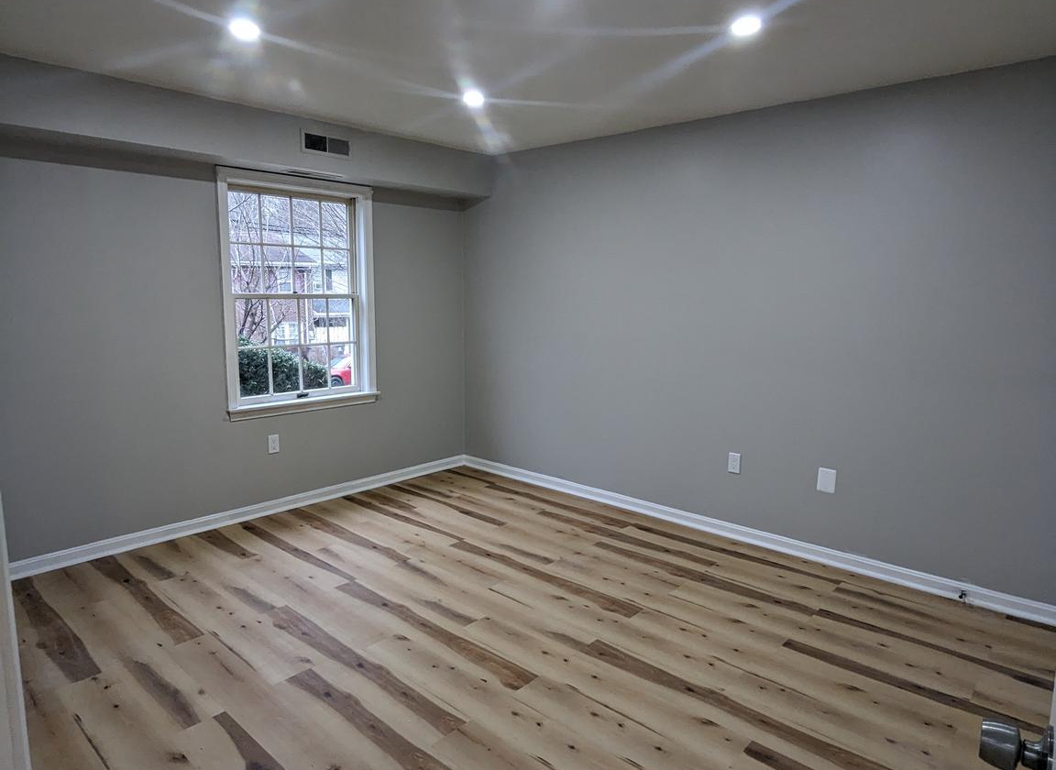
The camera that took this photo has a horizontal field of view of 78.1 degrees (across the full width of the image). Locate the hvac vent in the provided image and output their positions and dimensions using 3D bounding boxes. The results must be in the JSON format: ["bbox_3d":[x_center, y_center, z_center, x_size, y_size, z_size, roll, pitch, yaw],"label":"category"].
[{"bbox_3d":[-1.199,-1.430,3.872,0.025,0.130,0.335,8,11,42],"label":"hvac vent"}]

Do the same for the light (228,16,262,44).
[{"bbox_3d":[-1.085,-1.359,2.490,0.125,0.025,0.125,8,11,42],"label":"light"}]

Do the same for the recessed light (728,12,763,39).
[{"bbox_3d":[0.812,-1.333,2.419,0.125,0.025,0.125,8,11,42],"label":"recessed light"}]

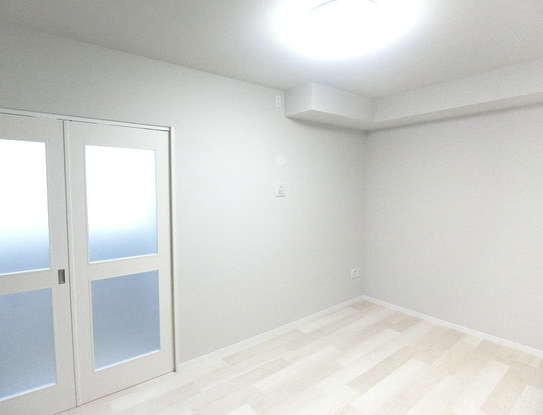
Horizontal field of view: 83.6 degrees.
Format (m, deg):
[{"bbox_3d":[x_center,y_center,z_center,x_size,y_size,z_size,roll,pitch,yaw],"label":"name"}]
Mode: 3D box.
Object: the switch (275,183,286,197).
[{"bbox_3d":[0.092,-0.172,2.990,0.120,0.124,0.016,-3,5,-37],"label":"switch"}]

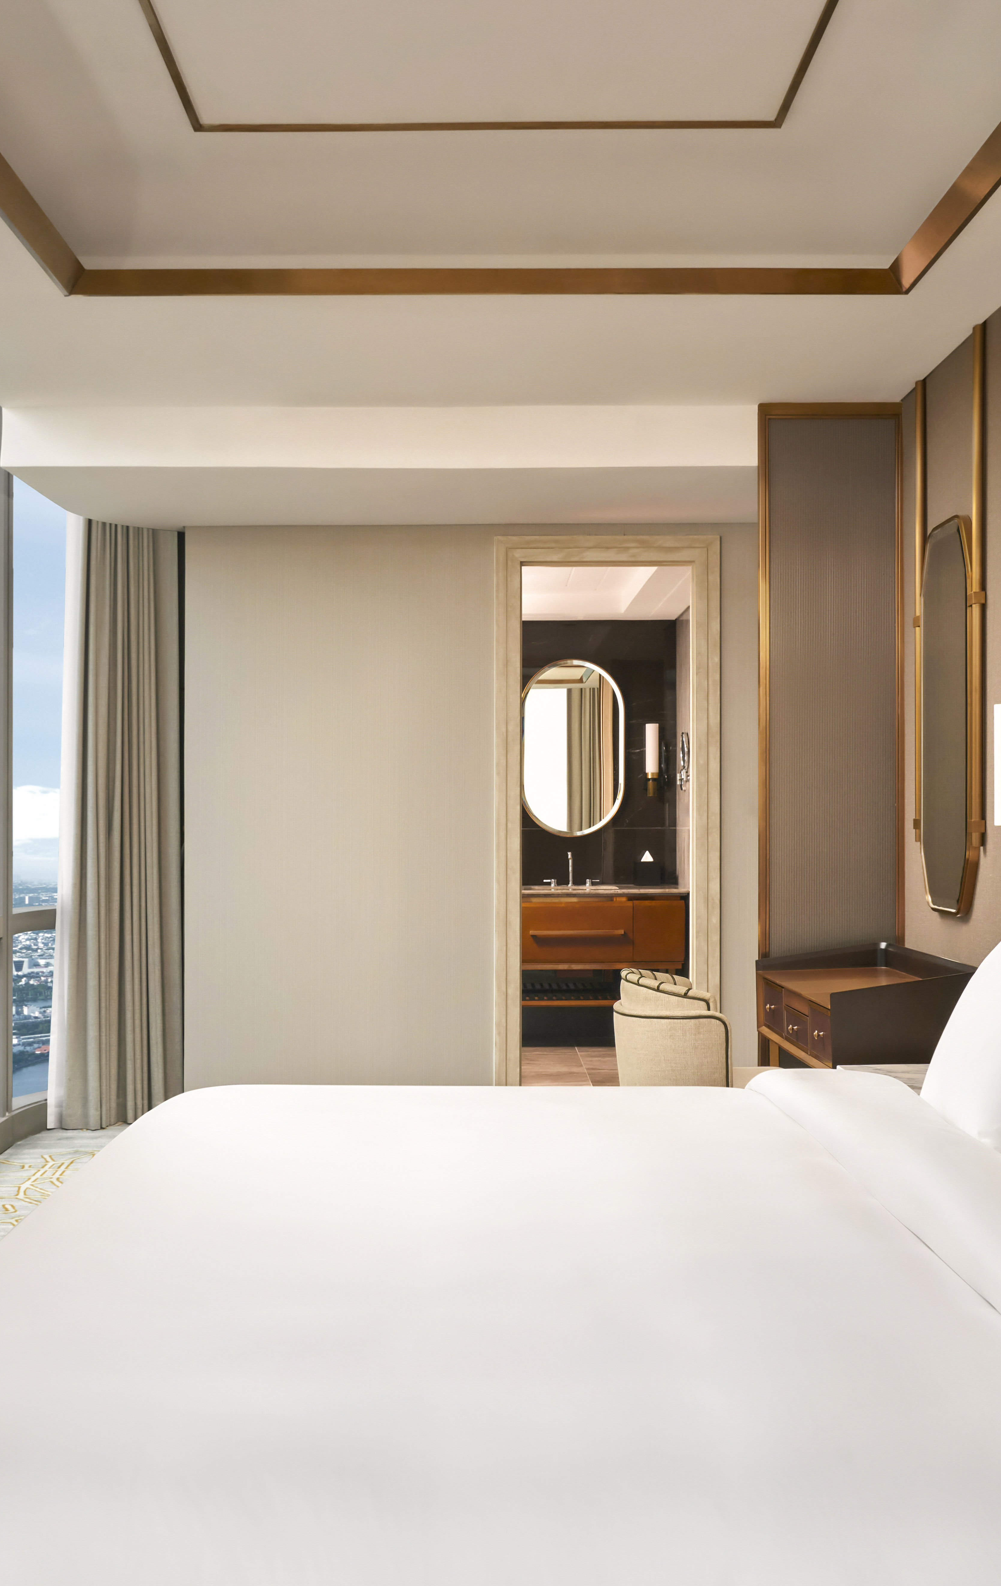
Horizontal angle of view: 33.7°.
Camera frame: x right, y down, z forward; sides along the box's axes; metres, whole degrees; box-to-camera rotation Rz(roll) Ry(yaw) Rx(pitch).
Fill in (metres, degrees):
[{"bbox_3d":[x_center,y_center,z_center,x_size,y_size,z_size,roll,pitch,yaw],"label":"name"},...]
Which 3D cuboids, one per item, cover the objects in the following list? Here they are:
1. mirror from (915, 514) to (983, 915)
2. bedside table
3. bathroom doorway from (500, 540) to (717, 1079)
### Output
[{"bbox_3d":[1.359,-0.230,5.005,0.060,1.160,0.520,0,0,-1],"label":"mirror"},{"bbox_3d":[1.141,0.938,5.183,0.475,0.840,1.080,0,0,-1],"label":"bedside table"},{"bbox_3d":[0.460,0.144,7.058,0.955,2.455,0.200,0,0,-1],"label":"bathroom doorway"}]

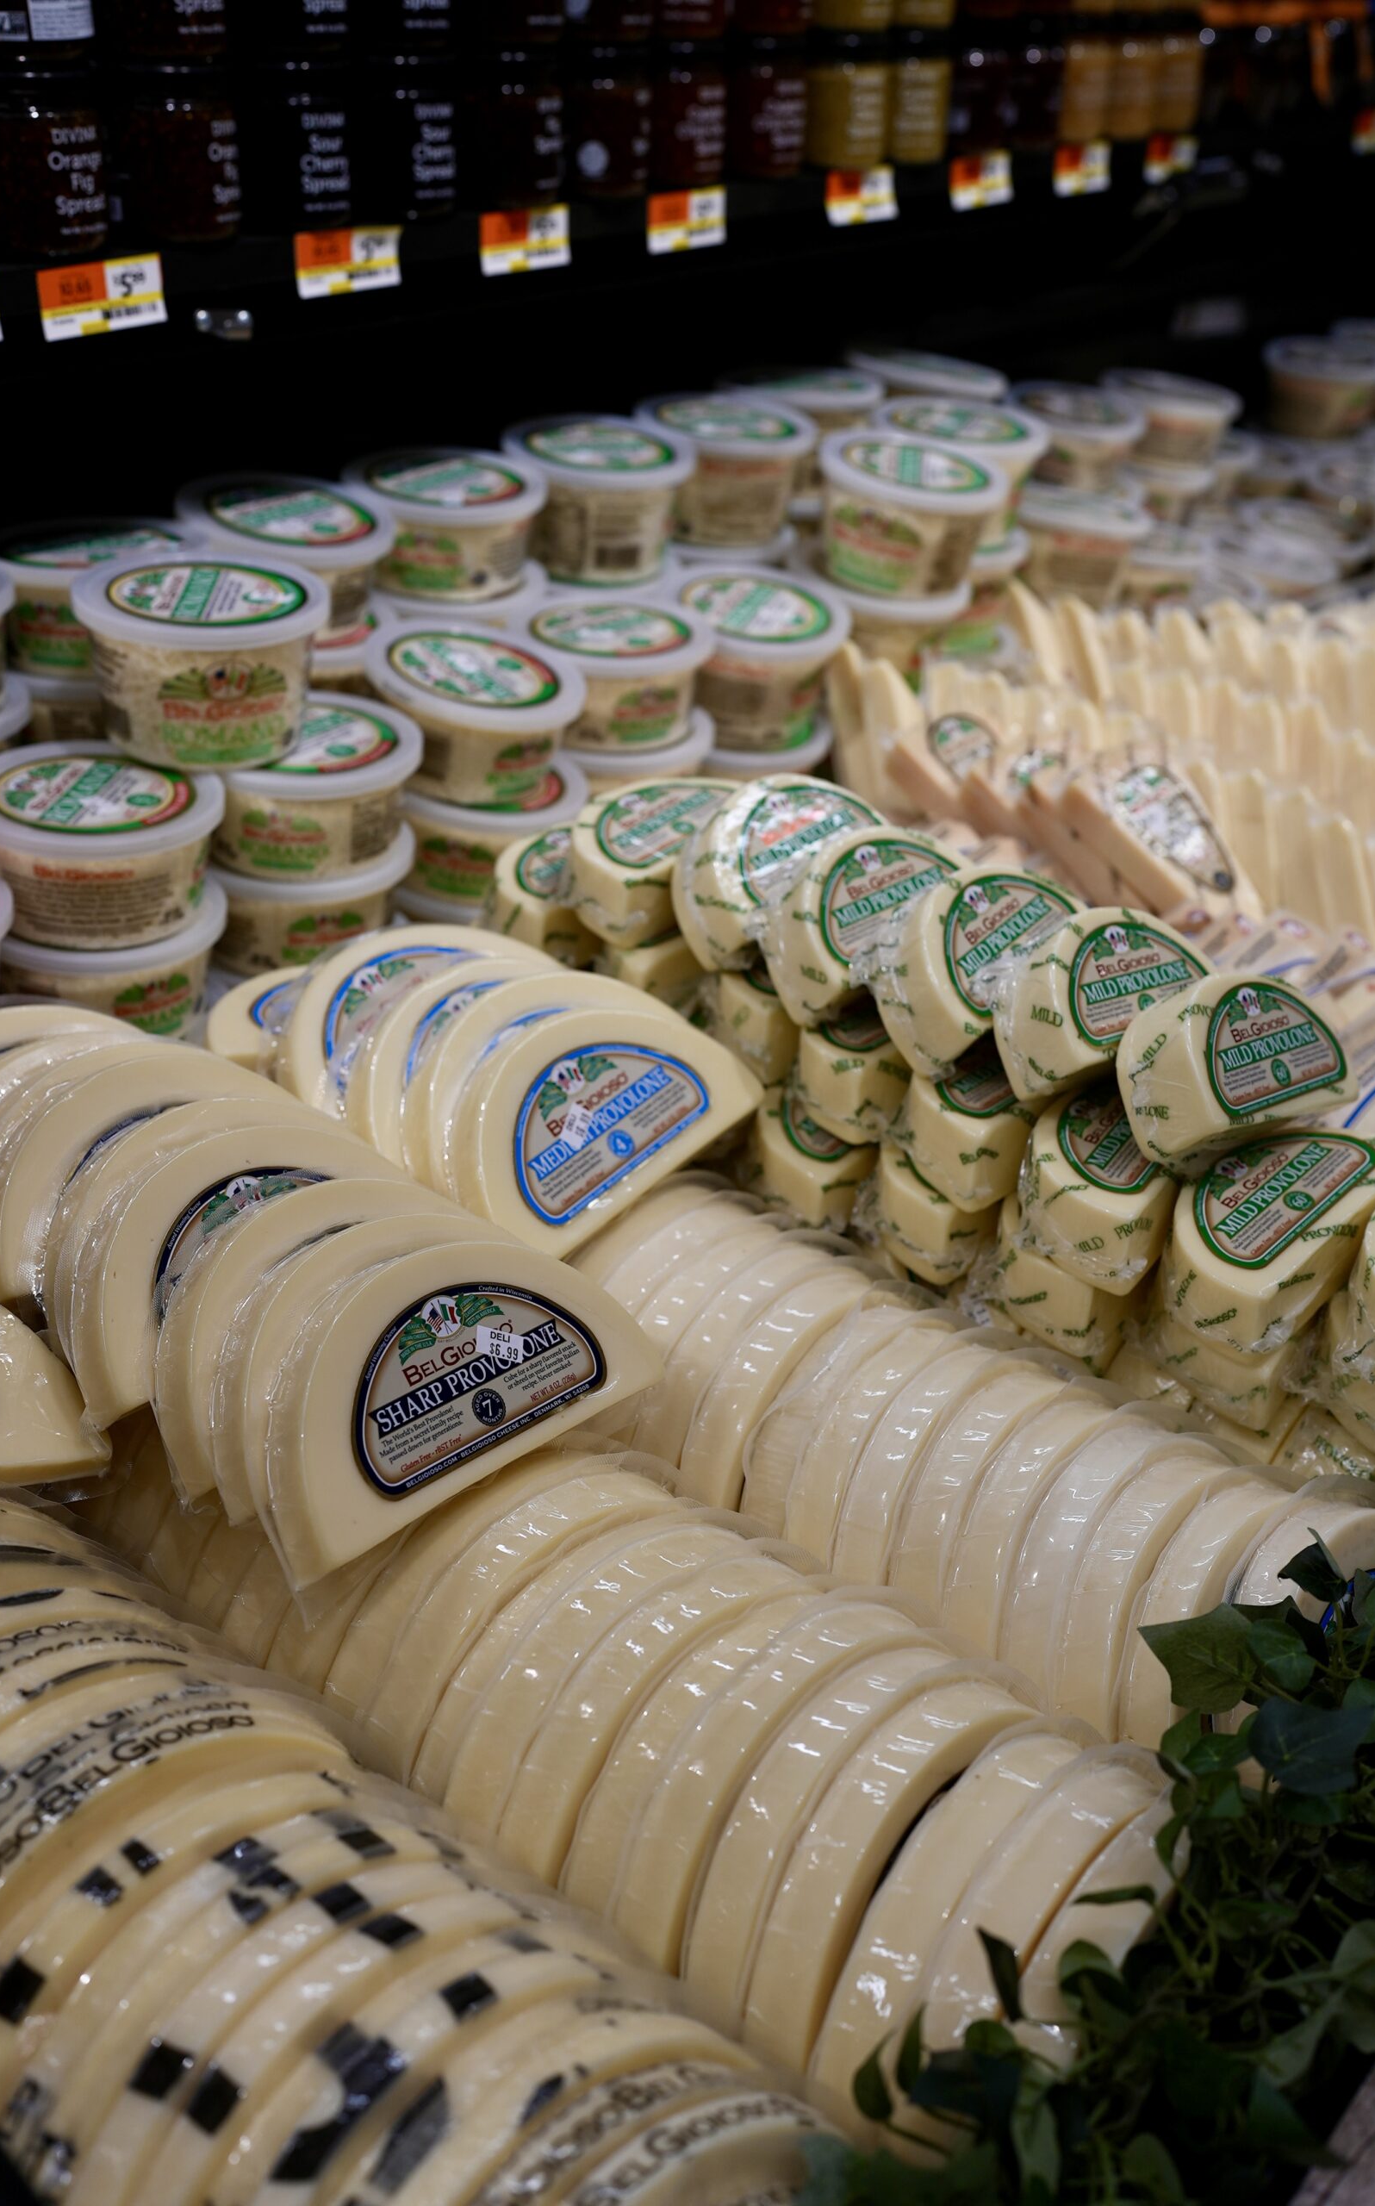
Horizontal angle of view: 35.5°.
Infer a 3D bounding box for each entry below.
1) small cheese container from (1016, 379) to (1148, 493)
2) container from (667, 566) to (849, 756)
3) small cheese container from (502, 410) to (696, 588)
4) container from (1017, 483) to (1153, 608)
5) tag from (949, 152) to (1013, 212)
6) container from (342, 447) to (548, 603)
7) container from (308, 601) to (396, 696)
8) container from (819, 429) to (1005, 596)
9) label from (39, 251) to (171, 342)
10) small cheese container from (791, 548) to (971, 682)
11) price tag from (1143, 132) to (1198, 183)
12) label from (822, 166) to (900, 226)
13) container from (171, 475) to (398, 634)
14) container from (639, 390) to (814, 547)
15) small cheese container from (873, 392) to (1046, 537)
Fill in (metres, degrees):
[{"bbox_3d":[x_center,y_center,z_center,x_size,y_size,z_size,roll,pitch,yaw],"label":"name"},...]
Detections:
[{"bbox_3d":[0.315,-0.549,1.771,0.117,0.058,0.117,6,35,-4],"label":"small cheese container"},{"bbox_3d":[0.037,-0.267,1.298,0.117,0.073,0.117,4,34,-3],"label":"container"},{"bbox_3d":[-0.057,-0.371,1.328,0.117,0.073,0.117,4,34,-3],"label":"small cheese container"},{"bbox_3d":[0.295,-0.427,1.654,0.117,0.058,0.117,6,33,-4],"label":"container"},{"bbox_3d":[0.200,-0.626,1.457,0.002,0.032,0.066,19,34,40],"label":"tag"},{"bbox_3d":[-0.140,-0.330,1.232,0.117,0.058,0.117,3,32,-2],"label":"container"},{"bbox_3d":[-0.224,-0.245,1.204,0.117,0.058,0.117,32,40,32],"label":"container"},{"bbox_3d":[0.134,-0.367,1.353,0.117,0.073,0.117,8,35,-6],"label":"container"},{"bbox_3d":[-0.271,-0.374,0.995,0.003,0.031,0.064,24,37,38],"label":"label"},{"bbox_3d":[0.118,-0.306,1.364,0.117,0.067,0.117,9,34,0],"label":"small cheese container"},{"bbox_3d":[0.342,-0.670,1.520,0.003,0.031,0.064,19,34,40],"label":"price tag"},{"bbox_3d":[0.113,-0.583,1.378,0.002,0.032,0.066,19,34,40],"label":"label"},{"bbox_3d":[-0.214,-0.288,1.145,0.117,0.056,0.117,9,31,0],"label":"container"},{"bbox_3d":[0.022,-0.407,1.384,0.115,0.073,0.115,7,31,0],"label":"container"},{"bbox_3d":[0.177,-0.416,1.425,0.115,0.073,0.115,7,31,0],"label":"small cheese container"}]

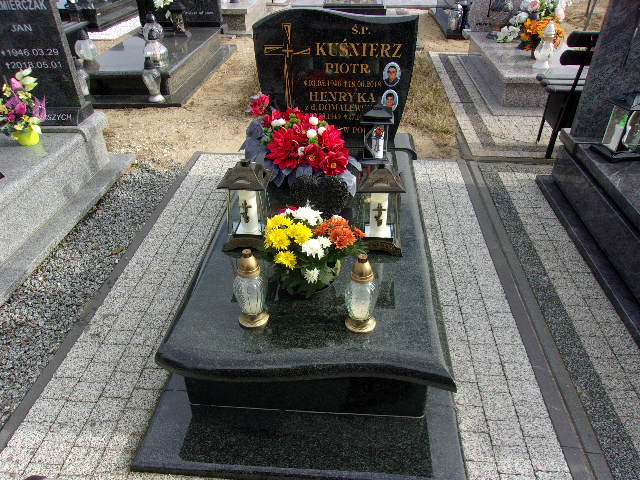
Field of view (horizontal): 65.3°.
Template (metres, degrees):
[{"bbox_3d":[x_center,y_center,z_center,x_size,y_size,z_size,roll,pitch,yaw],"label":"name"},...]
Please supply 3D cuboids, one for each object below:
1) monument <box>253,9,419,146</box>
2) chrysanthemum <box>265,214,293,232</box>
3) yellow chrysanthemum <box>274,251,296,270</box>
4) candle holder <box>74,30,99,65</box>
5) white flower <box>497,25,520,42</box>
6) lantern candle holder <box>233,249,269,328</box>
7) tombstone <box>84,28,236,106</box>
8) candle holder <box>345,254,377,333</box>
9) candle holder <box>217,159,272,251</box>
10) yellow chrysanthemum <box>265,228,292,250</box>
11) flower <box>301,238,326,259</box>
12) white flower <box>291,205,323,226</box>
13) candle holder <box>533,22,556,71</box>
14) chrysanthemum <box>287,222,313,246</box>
[{"bbox_3d":[0.073,-0.806,2.509,0.774,0.669,0.102,2,34,4],"label":"monument"},{"bbox_3d":[-0.140,-0.056,1.684,0.092,0.052,0.085,2,34,4],"label":"chrysanthemum"},{"bbox_3d":[-0.110,0.065,1.593,0.071,0.045,0.068,2,34,4],"label":"yellow chrysanthemum"},{"bbox_3d":[-2.046,-1.680,4.375,0.175,0.302,0.175,2,34,4],"label":"candle holder"},{"bbox_3d":[1.934,-2.119,5.122,0.220,0.150,0.150,2,34,4],"label":"white flower"},{"bbox_3d":[-0.217,0.148,1.564,0.108,0.277,0.108,2,34,4],"label":"lantern candle holder"},{"bbox_3d":[-1.606,-1.860,5.105,1.070,0.250,2.200,2,34,4],"label":"tombstone"},{"bbox_3d":[0.126,0.154,1.493,0.100,0.254,0.100,2,34,4],"label":"candle holder"},{"bbox_3d":[-0.272,-0.136,1.902,0.175,0.358,0.175,2,34,4],"label":"candle holder"},{"bbox_3d":[-0.141,-0.002,1.657,0.085,0.052,0.062,2,34,4],"label":"yellow chrysanthemum"},{"bbox_3d":[-0.021,0.027,1.612,0.083,0.046,0.055,2,34,4],"label":"flower"},{"bbox_3d":[-0.046,-0.084,1.717,0.105,0.055,0.090,2,34,4],"label":"white flower"},{"bbox_3d":[1.874,-1.617,4.149,0.145,0.348,0.145,2,34,4],"label":"candle holder"},{"bbox_3d":[-0.067,-0.018,1.630,0.085,0.050,0.080,2,34,4],"label":"chrysanthemum"}]

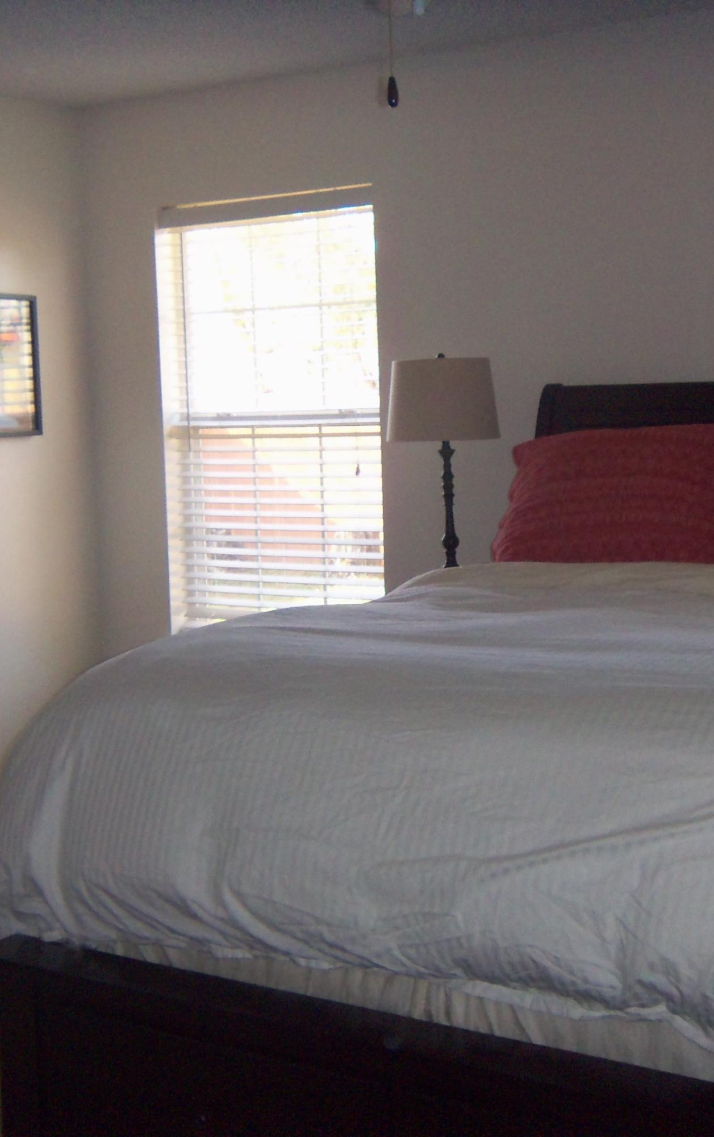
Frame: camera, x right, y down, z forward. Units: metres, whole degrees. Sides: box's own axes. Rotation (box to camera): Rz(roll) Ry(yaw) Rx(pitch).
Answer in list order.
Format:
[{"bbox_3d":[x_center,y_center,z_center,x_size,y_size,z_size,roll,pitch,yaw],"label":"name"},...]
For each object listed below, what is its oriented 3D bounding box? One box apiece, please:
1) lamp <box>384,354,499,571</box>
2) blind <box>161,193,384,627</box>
[{"bbox_3d":[0.256,-0.247,4.473,0.382,0.750,0.382,-2,7,0],"label":"lamp"},{"bbox_3d":[-0.279,-0.509,5.157,0.879,1.432,0.070,3,8,33],"label":"blind"}]

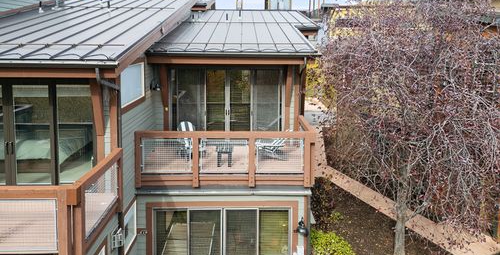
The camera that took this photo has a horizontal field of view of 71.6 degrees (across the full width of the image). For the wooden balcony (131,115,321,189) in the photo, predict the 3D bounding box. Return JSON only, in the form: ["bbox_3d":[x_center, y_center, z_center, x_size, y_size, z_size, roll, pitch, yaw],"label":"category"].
[{"bbox_3d":[-0.570,0.630,8.850,4.200,1.380,1.550,0,11,-2],"label":"wooden balcony"}]

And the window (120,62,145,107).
[{"bbox_3d":[-2.680,-1.000,8.050,0.100,0.880,1.500,0,11,-2],"label":"window"}]

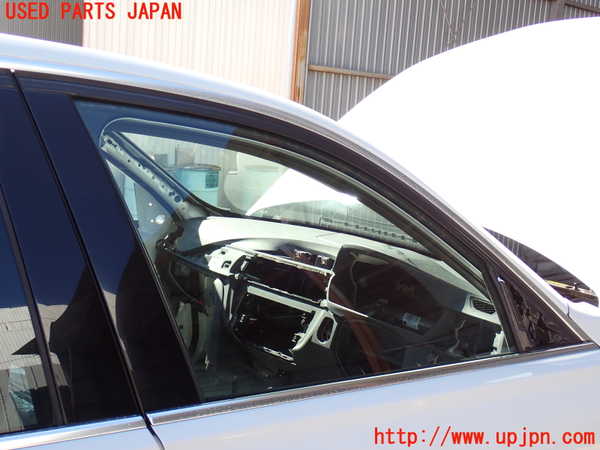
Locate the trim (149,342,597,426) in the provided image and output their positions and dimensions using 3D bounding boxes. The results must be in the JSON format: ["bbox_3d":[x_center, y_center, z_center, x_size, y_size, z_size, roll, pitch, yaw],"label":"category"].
[{"bbox_3d":[0.214,0.263,1.343,1.030,0.020,0.018,0,10,-35],"label":"trim"}]

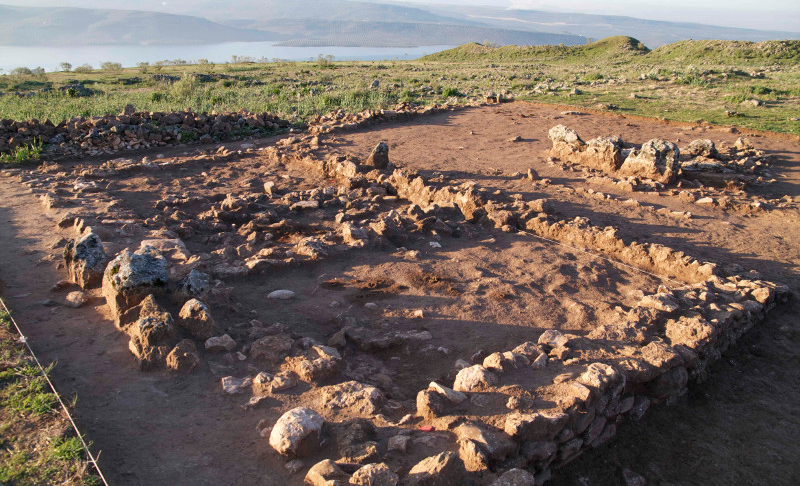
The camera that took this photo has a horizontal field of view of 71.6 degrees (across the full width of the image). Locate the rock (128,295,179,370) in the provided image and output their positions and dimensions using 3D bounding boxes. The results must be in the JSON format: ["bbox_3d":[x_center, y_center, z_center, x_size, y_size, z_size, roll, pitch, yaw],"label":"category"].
[{"bbox_3d":[-1.879,0.683,4.239,0.324,0.558,0.405,-11,24,-25],"label":"rock"}]

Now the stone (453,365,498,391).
[{"bbox_3d":[0.529,0.949,3.893,0.319,0.150,0.207,3,22,9],"label":"stone"}]

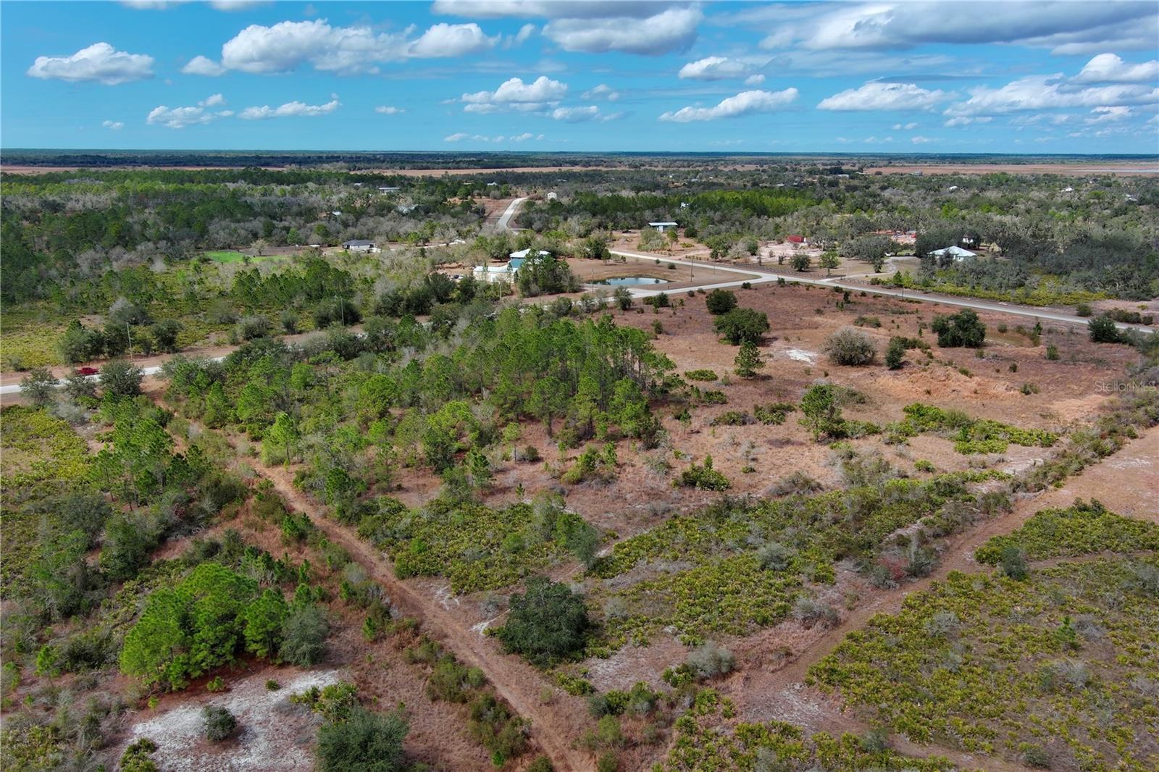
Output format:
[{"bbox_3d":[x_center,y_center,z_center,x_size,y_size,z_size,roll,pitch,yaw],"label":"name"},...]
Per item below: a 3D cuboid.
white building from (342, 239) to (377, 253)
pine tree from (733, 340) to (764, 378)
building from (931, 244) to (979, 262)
[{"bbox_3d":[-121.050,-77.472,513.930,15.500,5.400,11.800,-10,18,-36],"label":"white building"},{"bbox_3d":[41.932,-6.555,229.822,7.200,9.600,7.200,0,14,0],"label":"pine tree"},{"bbox_3d":[190.231,-67.308,476.132,16.500,7.000,16.500,-10,18,-36],"label":"building"}]

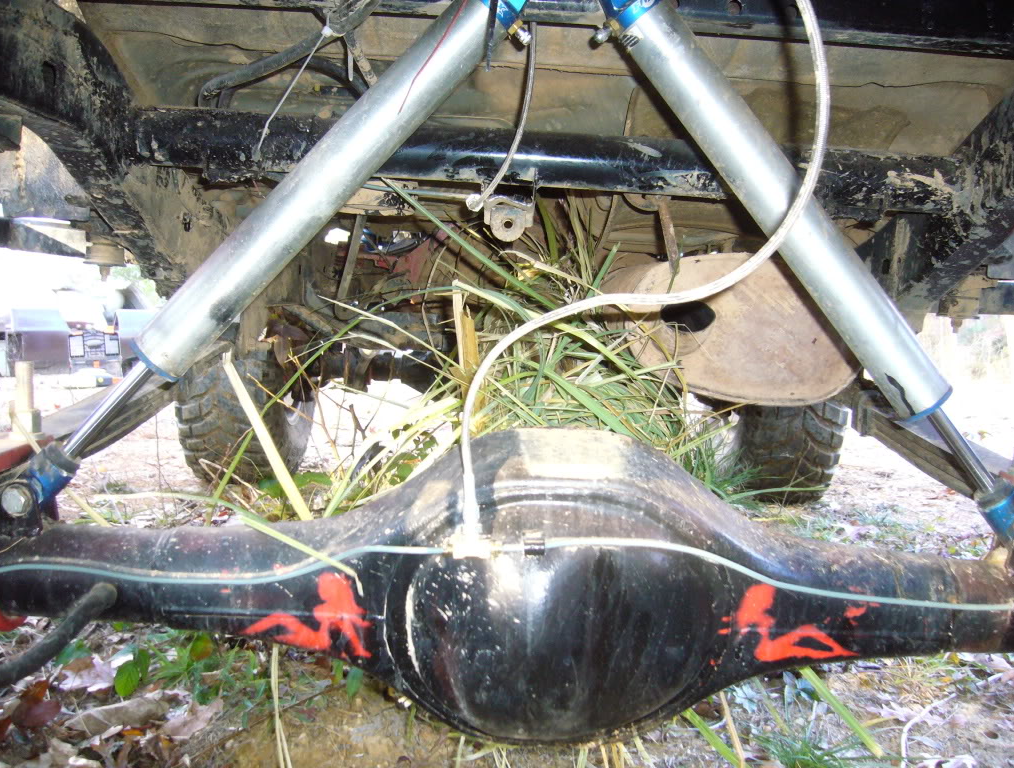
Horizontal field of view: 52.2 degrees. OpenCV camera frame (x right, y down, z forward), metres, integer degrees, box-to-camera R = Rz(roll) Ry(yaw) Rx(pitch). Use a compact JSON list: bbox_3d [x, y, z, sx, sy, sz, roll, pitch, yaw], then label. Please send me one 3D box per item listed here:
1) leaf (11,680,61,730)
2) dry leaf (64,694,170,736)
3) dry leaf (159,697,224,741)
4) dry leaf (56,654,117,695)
[{"bbox_3d":[-0.492,0.336,1.084,0.048,0.037,0.041,1,2,-22],"label":"leaf"},{"bbox_3d":[-0.411,0.347,1.090,0.110,0.022,0.055,0,2,-28],"label":"dry leaf"},{"bbox_3d":[-0.327,0.345,1.071,0.063,0.025,0.050,0,2,-25],"label":"dry leaf"},{"bbox_3d":[-0.491,0.339,1.210,0.067,0.025,0.071,1,2,-22],"label":"dry leaf"}]

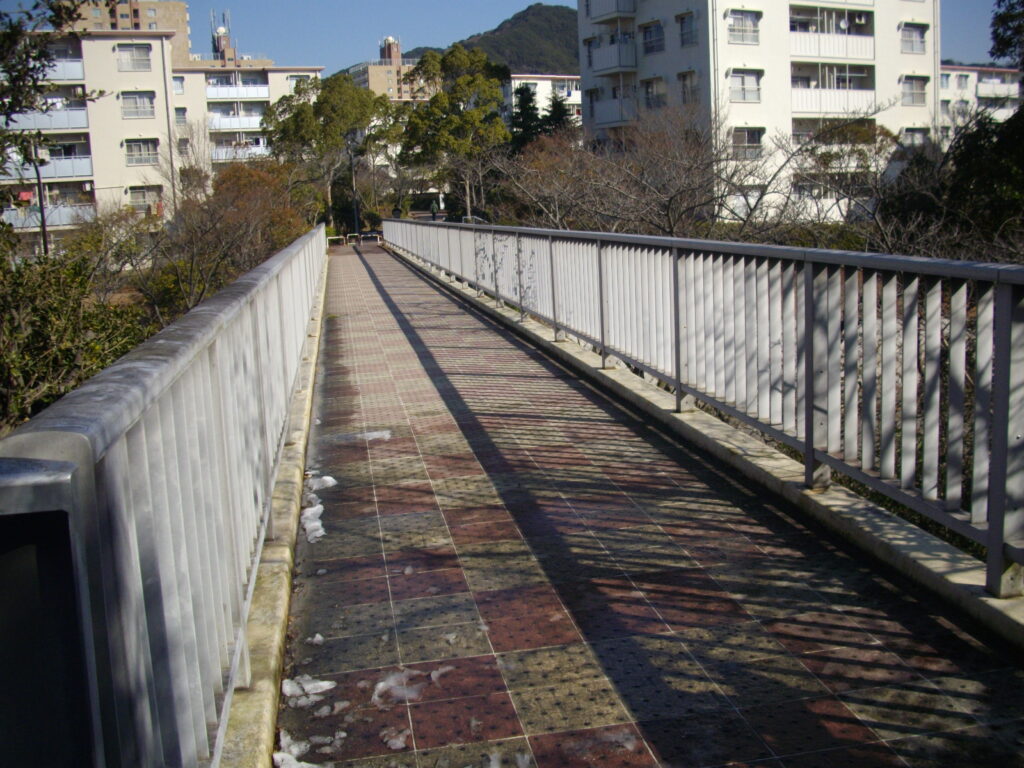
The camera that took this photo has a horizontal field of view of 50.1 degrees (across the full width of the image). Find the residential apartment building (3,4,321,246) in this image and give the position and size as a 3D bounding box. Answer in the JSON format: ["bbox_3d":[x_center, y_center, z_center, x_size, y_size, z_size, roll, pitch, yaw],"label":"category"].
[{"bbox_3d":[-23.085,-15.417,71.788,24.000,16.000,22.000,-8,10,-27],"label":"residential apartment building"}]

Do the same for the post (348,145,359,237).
[{"bbox_3d":[-8.690,-10.505,60.497,0.400,5.470,0.250,-3,9,0],"label":"post"}]

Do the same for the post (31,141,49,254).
[{"bbox_3d":[-16.331,-5.670,38.280,0.450,5.580,0.250,-3,9,0],"label":"post"}]

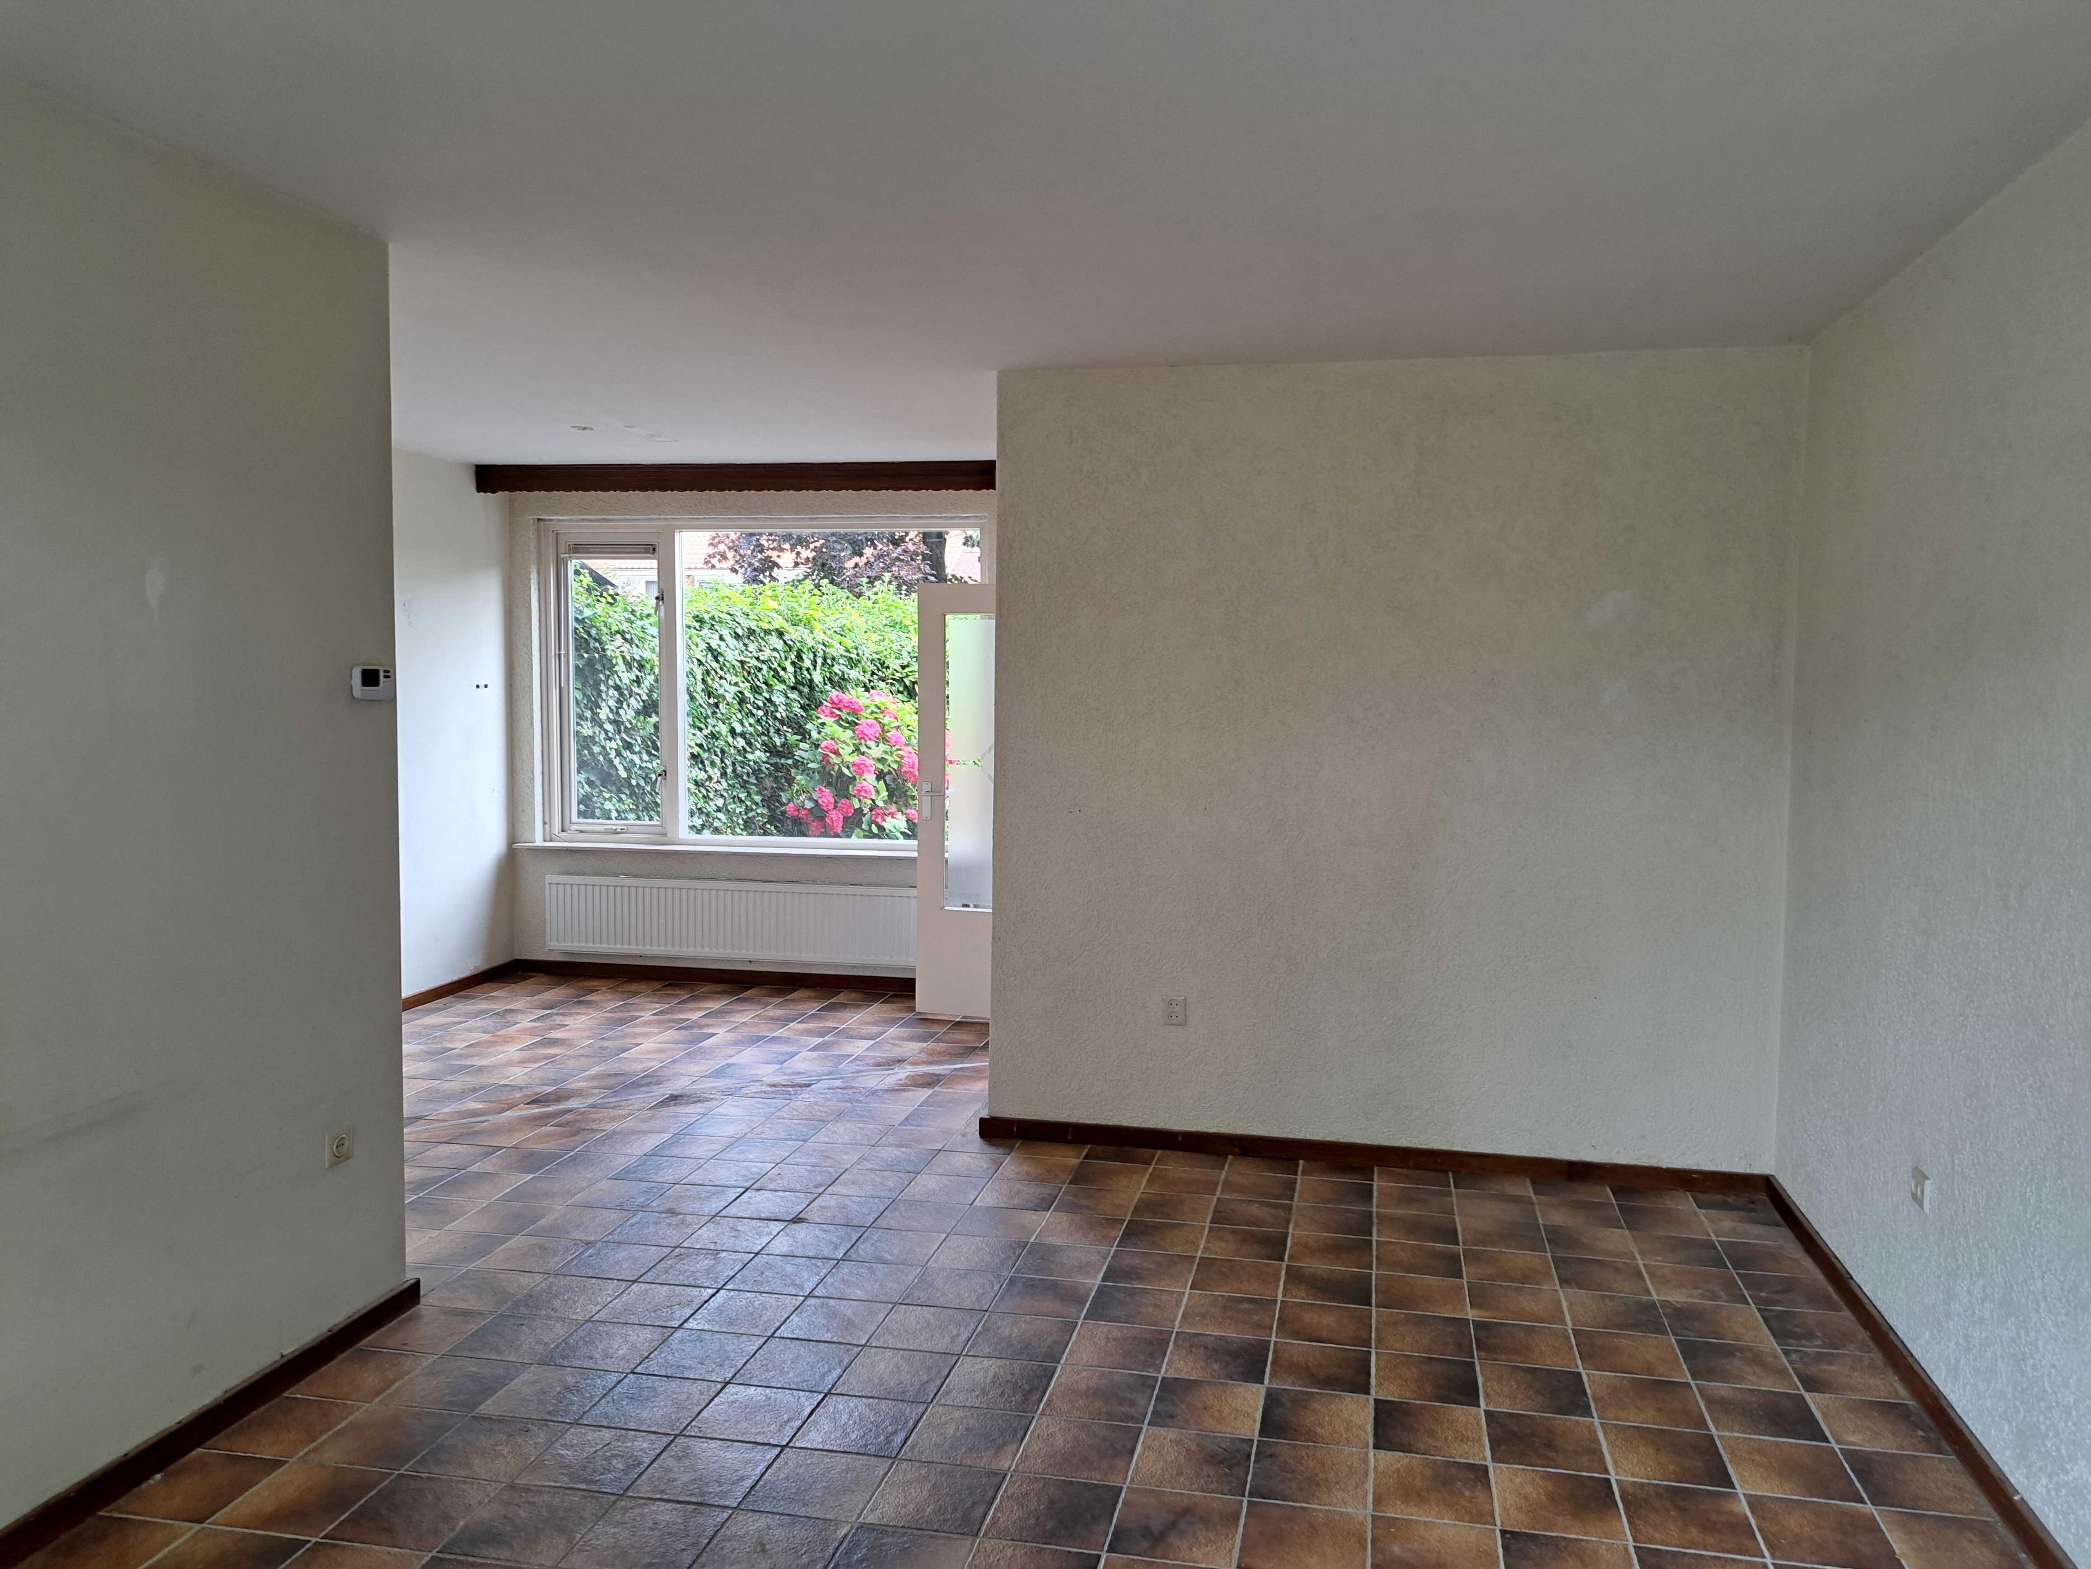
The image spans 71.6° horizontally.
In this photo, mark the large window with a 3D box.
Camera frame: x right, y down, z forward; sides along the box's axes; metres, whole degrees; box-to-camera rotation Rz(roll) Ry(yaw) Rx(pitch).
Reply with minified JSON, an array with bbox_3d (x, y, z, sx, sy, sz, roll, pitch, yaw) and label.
[{"bbox_3d":[-1.482,-0.522,7.572,2.420,1.713,0.100,1,4,10],"label":"large window"}]

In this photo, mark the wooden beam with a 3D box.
[{"bbox_3d":[-1.395,-1.515,7.246,2.960,0.140,0.220,1,4,10],"label":"wooden beam"}]

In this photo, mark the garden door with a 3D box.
[{"bbox_3d":[-0.210,0.087,6.750,0.800,2.025,0.050,1,4,13],"label":"garden door"}]

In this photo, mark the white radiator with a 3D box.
[{"bbox_3d":[-1.546,0.699,7.477,2.202,0.398,0.090,1,4,10],"label":"white radiator"}]

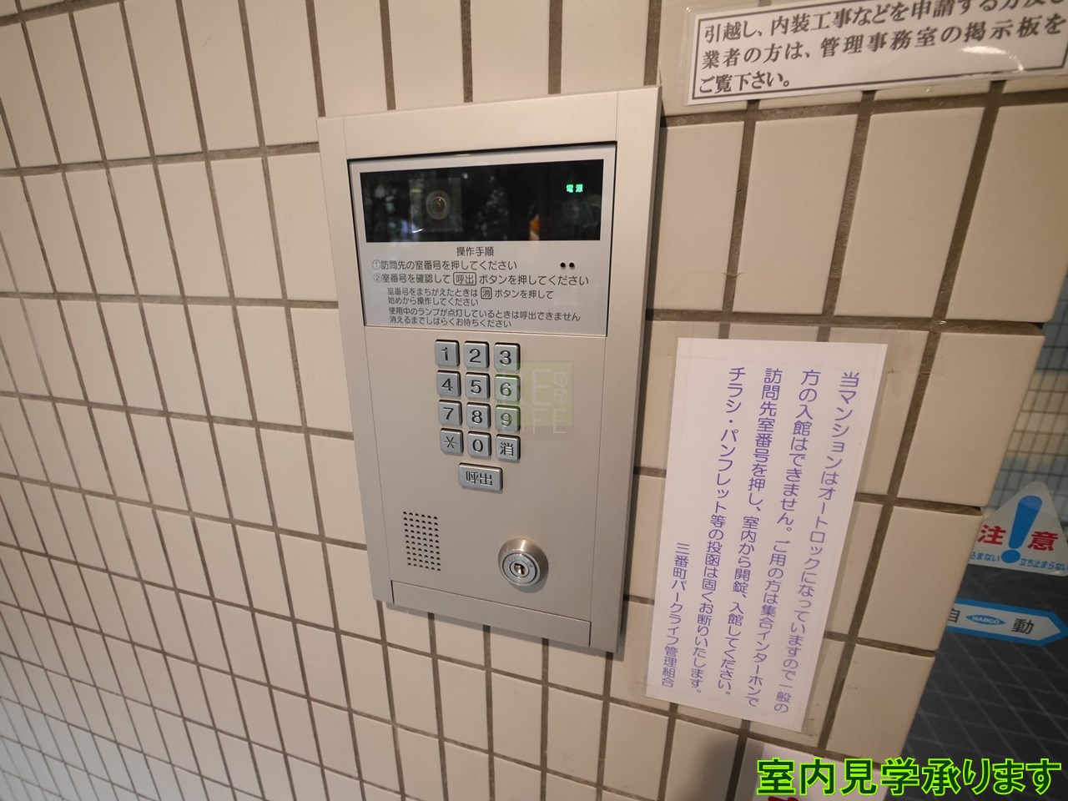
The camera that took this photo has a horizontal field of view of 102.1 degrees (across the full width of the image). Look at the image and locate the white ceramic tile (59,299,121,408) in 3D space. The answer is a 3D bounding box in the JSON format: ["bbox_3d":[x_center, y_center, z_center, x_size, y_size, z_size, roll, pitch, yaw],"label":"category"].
[{"bbox_3d":[-0.397,-0.043,0.393,0.045,0.095,0.008,5,17,15],"label":"white ceramic tile"}]

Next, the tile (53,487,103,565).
[{"bbox_3d":[-0.495,0.140,0.477,0.045,0.095,0.009,5,17,15],"label":"tile"}]

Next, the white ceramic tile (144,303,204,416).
[{"bbox_3d":[-0.301,-0.035,0.369,0.045,0.095,0.009,5,17,15],"label":"white ceramic tile"}]

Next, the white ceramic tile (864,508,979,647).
[{"bbox_3d":[0.227,0.105,0.258,0.043,0.093,0.008,5,17,15],"label":"white ceramic tile"}]

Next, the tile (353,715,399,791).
[{"bbox_3d":[-0.159,0.359,0.445,0.045,0.095,0.008,5,17,15],"label":"tile"}]

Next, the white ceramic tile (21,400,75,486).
[{"bbox_3d":[-0.495,0.045,0.448,0.044,0.093,0.008,5,17,15],"label":"white ceramic tile"}]

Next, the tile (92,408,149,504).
[{"bbox_3d":[-0.398,0.053,0.423,0.045,0.095,0.009,5,17,15],"label":"tile"}]

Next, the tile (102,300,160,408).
[{"bbox_3d":[-0.349,-0.039,0.382,0.045,0.095,0.009,5,17,15],"label":"tile"}]

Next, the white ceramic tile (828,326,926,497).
[{"bbox_3d":[0.181,0.006,0.243,0.045,0.095,0.009,5,17,15],"label":"white ceramic tile"}]

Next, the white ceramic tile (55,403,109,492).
[{"bbox_3d":[-0.450,0.050,0.432,0.045,0.096,0.008,5,17,15],"label":"white ceramic tile"}]

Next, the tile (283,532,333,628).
[{"bbox_3d":[-0.207,0.166,0.401,0.045,0.095,0.008,5,17,15],"label":"tile"}]

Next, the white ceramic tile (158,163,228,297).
[{"bbox_3d":[-0.252,-0.127,0.328,0.045,0.095,0.009,5,17,15],"label":"white ceramic tile"}]

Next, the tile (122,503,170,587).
[{"bbox_3d":[-0.400,0.149,0.450,0.045,0.095,0.008,5,17,15],"label":"tile"}]

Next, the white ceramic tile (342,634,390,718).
[{"bbox_3d":[-0.159,0.265,0.415,0.045,0.095,0.008,5,17,15],"label":"white ceramic tile"}]

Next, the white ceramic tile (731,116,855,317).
[{"bbox_3d":[0.132,-0.093,0.225,0.045,0.095,0.008,5,17,15],"label":"white ceramic tile"}]

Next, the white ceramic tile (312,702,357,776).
[{"bbox_3d":[-0.209,0.356,0.453,0.045,0.096,0.008,5,17,15],"label":"white ceramic tile"}]

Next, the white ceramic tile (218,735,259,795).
[{"bbox_3d":[-0.354,0.439,0.520,0.045,0.096,0.008,5,17,15],"label":"white ceramic tile"}]

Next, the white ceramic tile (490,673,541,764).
[{"bbox_3d":[-0.015,0.277,0.377,0.045,0.095,0.008,5,17,15],"label":"white ceramic tile"}]

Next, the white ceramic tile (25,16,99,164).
[{"bbox_3d":[-0.350,-0.230,0.321,0.045,0.096,0.008,5,17,15],"label":"white ceramic tile"}]

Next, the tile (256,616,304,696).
[{"bbox_3d":[-0.258,0.258,0.439,0.045,0.096,0.008,5,17,15],"label":"tile"}]

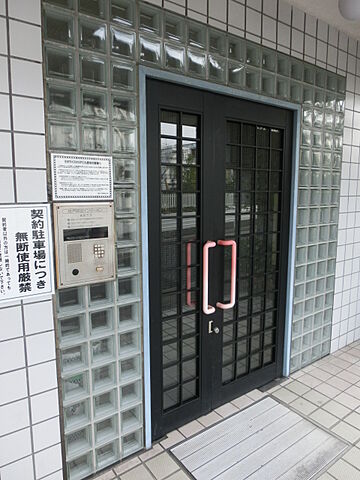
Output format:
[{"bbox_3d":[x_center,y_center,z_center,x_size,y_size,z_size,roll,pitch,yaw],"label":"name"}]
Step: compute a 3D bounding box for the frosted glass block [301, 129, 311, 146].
[{"bbox_3d":[0.943,-0.791,2.596,0.145,0.145,0.090,-6,10,-36],"label":"frosted glass block"}]

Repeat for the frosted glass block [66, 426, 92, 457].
[{"bbox_3d":[-0.556,1.064,1.796,0.146,0.146,0.090,-6,10,-35],"label":"frosted glass block"}]

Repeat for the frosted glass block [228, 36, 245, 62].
[{"bbox_3d":[0.325,-1.197,2.111,0.146,0.146,0.090,-6,10,-35],"label":"frosted glass block"}]

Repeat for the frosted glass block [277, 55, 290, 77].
[{"bbox_3d":[0.695,-1.219,2.350,0.145,0.145,0.090,-6,10,-36],"label":"frosted glass block"}]

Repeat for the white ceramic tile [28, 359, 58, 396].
[{"bbox_3d":[-0.655,0.654,1.584,0.126,0.144,0.010,-6,10,-35],"label":"white ceramic tile"}]

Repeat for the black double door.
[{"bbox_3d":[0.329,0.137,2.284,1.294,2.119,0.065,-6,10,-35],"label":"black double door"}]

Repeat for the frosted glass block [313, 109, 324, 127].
[{"bbox_3d":[1.084,-0.964,2.688,0.146,0.146,0.090,-6,10,-35],"label":"frosted glass block"}]

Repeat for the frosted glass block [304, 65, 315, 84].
[{"bbox_3d":[0.952,-1.253,2.538,0.145,0.145,0.090,-6,10,-35],"label":"frosted glass block"}]

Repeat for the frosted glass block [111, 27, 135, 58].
[{"bbox_3d":[-0.304,-0.959,1.649,0.145,0.145,0.090,-6,10,-36],"label":"frosted glass block"}]

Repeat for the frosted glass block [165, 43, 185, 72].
[{"bbox_3d":[-0.054,-0.994,1.844,0.145,0.145,0.090,-6,10,-35],"label":"frosted glass block"}]

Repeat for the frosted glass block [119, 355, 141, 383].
[{"bbox_3d":[-0.303,0.728,1.930,0.146,0.146,0.090,-6,10,-35],"label":"frosted glass block"}]

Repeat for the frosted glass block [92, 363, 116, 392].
[{"bbox_3d":[-0.426,0.727,1.804,0.145,0.145,0.090,-6,10,-36],"label":"frosted glass block"}]

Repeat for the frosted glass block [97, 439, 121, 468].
[{"bbox_3d":[-0.429,1.207,1.907,0.146,0.146,0.090,-6,10,-35],"label":"frosted glass block"}]

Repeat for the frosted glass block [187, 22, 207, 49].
[{"bbox_3d":[0.069,-1.150,1.897,0.145,0.145,0.090,-6,10,-36],"label":"frosted glass block"}]

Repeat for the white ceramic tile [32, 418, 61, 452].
[{"bbox_3d":[-0.654,0.954,1.638,0.132,0.144,0.010,-6,10,-35],"label":"white ceramic tile"}]

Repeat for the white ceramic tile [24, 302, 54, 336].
[{"bbox_3d":[-0.656,0.360,1.543,0.126,0.144,0.010,-6,10,-35],"label":"white ceramic tile"}]

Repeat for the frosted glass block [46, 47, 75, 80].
[{"bbox_3d":[-0.553,-0.788,1.510,0.143,0.144,0.090,-6,10,-35],"label":"frosted glass block"}]

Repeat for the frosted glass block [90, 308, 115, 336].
[{"bbox_3d":[-0.429,0.423,1.775,0.147,0.147,0.090,-6,10,-35],"label":"frosted glass block"}]

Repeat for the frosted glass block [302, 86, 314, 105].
[{"bbox_3d":[0.952,-1.101,2.565,0.147,0.147,0.090,-6,10,-35],"label":"frosted glass block"}]

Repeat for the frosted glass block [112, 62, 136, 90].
[{"bbox_3d":[-0.306,-0.818,1.690,0.147,0.147,0.090,-6,10,-35],"label":"frosted glass block"}]

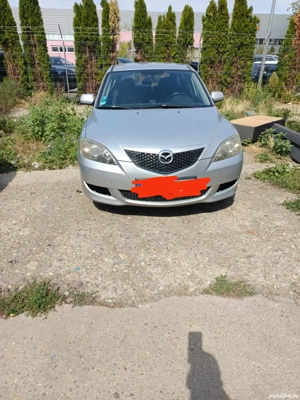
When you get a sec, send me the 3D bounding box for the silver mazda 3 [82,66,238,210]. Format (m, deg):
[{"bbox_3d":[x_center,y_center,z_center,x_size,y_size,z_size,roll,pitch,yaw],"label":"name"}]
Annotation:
[{"bbox_3d":[0.054,-1.352,4.310,1.820,1.460,4.400,-1,27,-2],"label":"silver mazda 3"}]

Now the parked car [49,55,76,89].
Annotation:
[{"bbox_3d":[-5.367,-6.342,14.114,1.780,1.480,4.250,-20,33,-33],"label":"parked car"}]

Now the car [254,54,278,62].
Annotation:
[{"bbox_3d":[8.398,-10.373,21.650,4.400,1.520,1.780,15,30,26],"label":"car"}]

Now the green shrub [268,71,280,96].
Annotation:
[{"bbox_3d":[5.382,-5.013,12.036,0.550,1.000,0.550,0,27,0],"label":"green shrub"}]

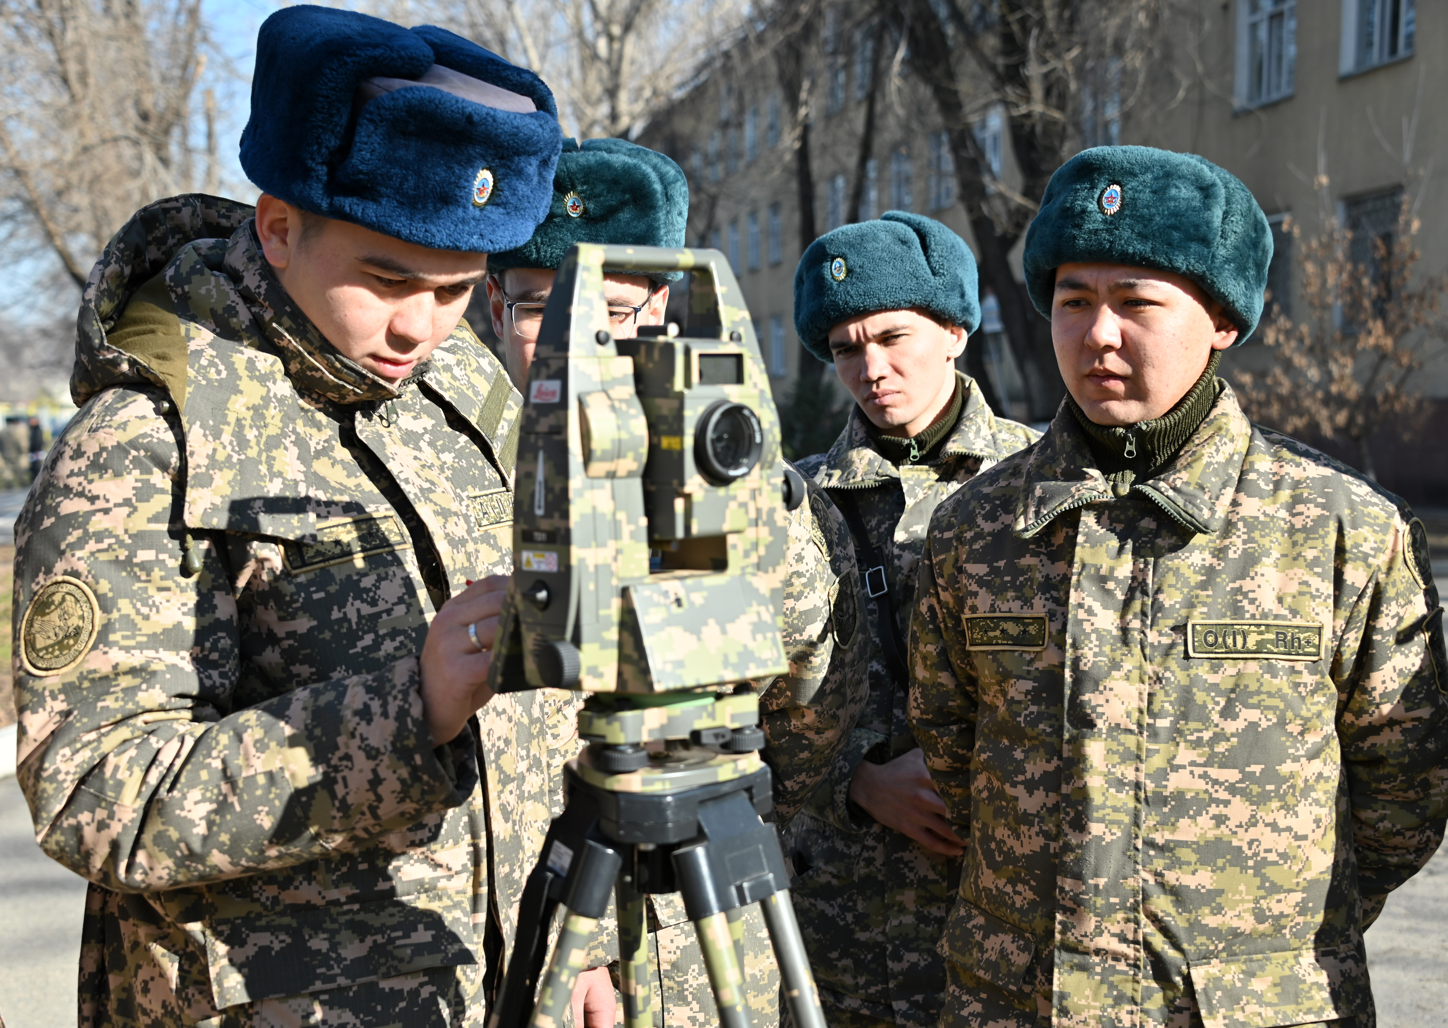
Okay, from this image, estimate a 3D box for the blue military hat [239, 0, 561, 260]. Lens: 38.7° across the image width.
[{"bbox_3d":[-0.274,-0.327,1.745,0.230,0.160,0.265,-3,28,-46],"label":"blue military hat"}]

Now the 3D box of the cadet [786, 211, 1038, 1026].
[{"bbox_3d":[0.268,0.503,2.750,0.520,1.800,0.360,1,3,25],"label":"cadet"}]

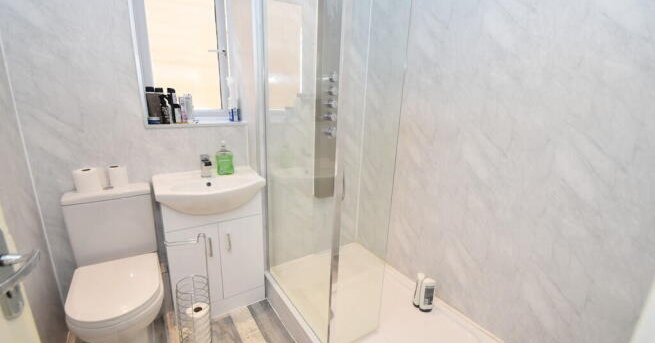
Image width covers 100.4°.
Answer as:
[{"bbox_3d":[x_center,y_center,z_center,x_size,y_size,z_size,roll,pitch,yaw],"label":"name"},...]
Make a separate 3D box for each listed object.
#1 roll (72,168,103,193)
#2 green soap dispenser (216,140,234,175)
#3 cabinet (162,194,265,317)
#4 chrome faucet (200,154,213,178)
[{"bbox_3d":[-1.299,0.052,1.472,0.106,0.103,0.106,-7,17,-33],"label":"roll"},{"bbox_3d":[-0.664,-0.086,1.778,0.095,0.215,0.055,-5,16,-25],"label":"green soap dispenser"},{"bbox_3d":[-0.739,0.475,1.771,0.524,0.767,0.398,-7,17,-33],"label":"cabinet"},{"bbox_3d":[-0.737,-0.026,1.673,0.050,0.145,0.138,-7,17,-33],"label":"chrome faucet"}]

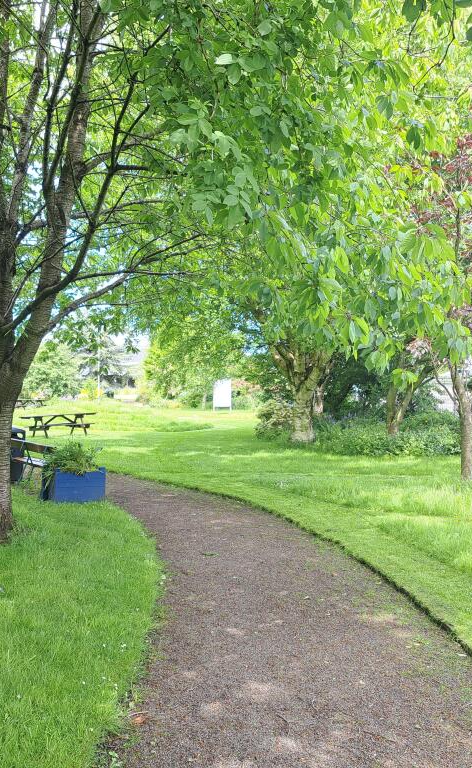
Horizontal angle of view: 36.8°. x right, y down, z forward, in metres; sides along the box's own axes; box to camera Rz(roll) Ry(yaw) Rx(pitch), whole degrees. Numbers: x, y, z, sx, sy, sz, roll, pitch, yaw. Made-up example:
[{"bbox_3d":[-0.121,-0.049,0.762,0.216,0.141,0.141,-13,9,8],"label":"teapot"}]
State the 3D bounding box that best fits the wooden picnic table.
[{"bbox_3d":[-5.841,1.372,23.300,2.400,0.720,1.500,0,0,-40],"label":"wooden picnic table"}]

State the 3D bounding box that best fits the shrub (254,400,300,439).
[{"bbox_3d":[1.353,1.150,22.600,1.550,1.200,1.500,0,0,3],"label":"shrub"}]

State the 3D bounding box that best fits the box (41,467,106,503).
[{"bbox_3d":[-2.452,1.458,10.650,0.750,0.480,0.720,0,0,-33],"label":"box"}]

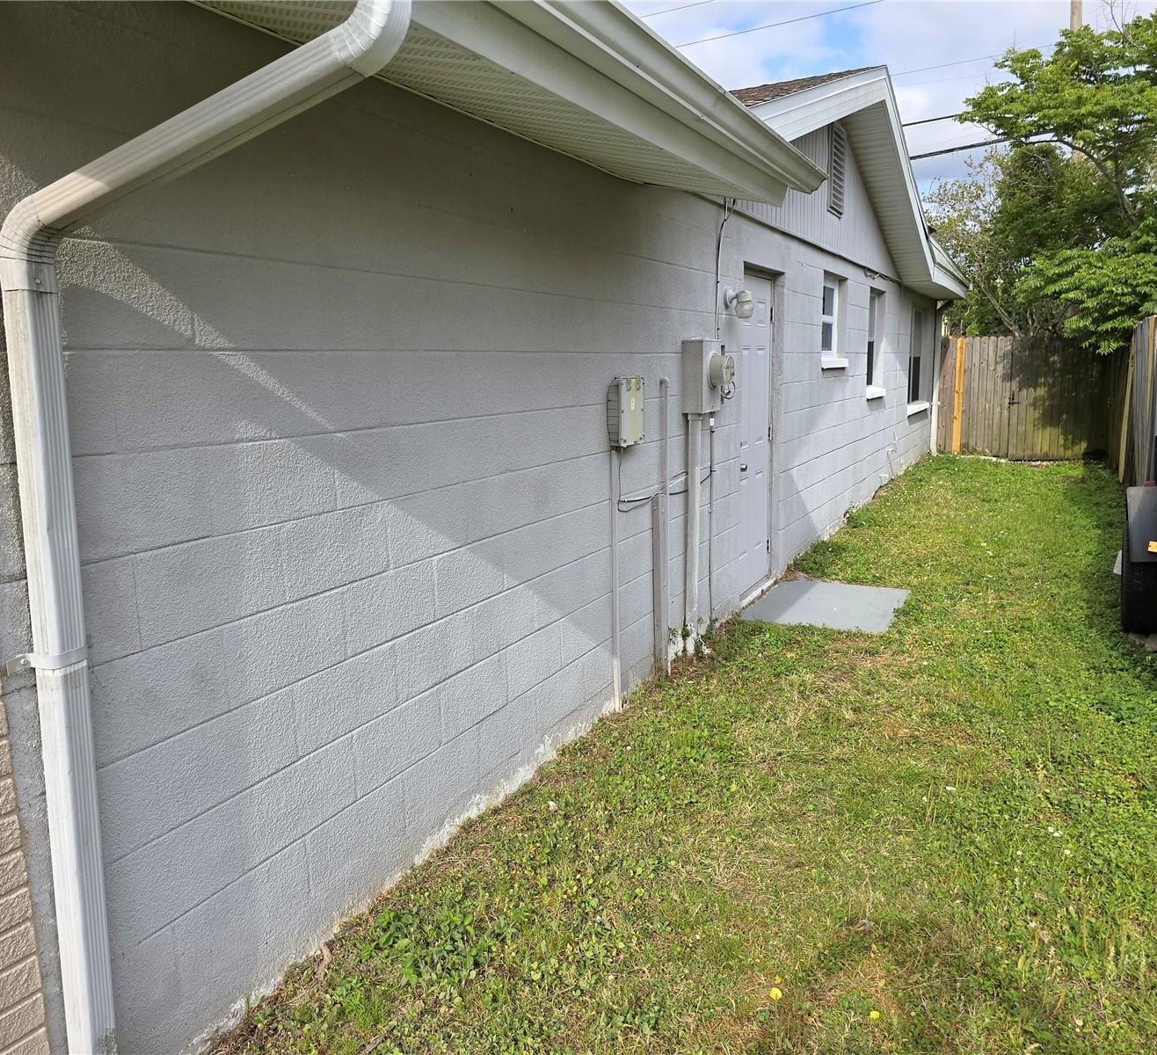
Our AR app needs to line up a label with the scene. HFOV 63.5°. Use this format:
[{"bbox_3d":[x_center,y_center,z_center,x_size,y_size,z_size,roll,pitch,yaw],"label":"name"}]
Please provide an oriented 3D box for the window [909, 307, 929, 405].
[{"bbox_3d":[4.435,-2.286,12.431,0.090,1.270,1.840,4,11,27],"label":"window"}]

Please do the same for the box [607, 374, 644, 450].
[{"bbox_3d":[0.205,-0.494,3.946,0.065,0.287,0.250,4,11,27],"label":"box"}]

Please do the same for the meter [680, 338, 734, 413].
[{"bbox_3d":[0.658,-0.755,4.671,0.190,0.357,0.285,4,11,27],"label":"meter"}]

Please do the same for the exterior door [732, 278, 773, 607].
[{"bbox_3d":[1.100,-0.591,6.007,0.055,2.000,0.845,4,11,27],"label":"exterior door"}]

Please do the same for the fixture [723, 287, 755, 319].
[{"bbox_3d":[0.886,-1.228,5.109,0.145,0.175,0.115,4,11,27],"label":"fixture"}]

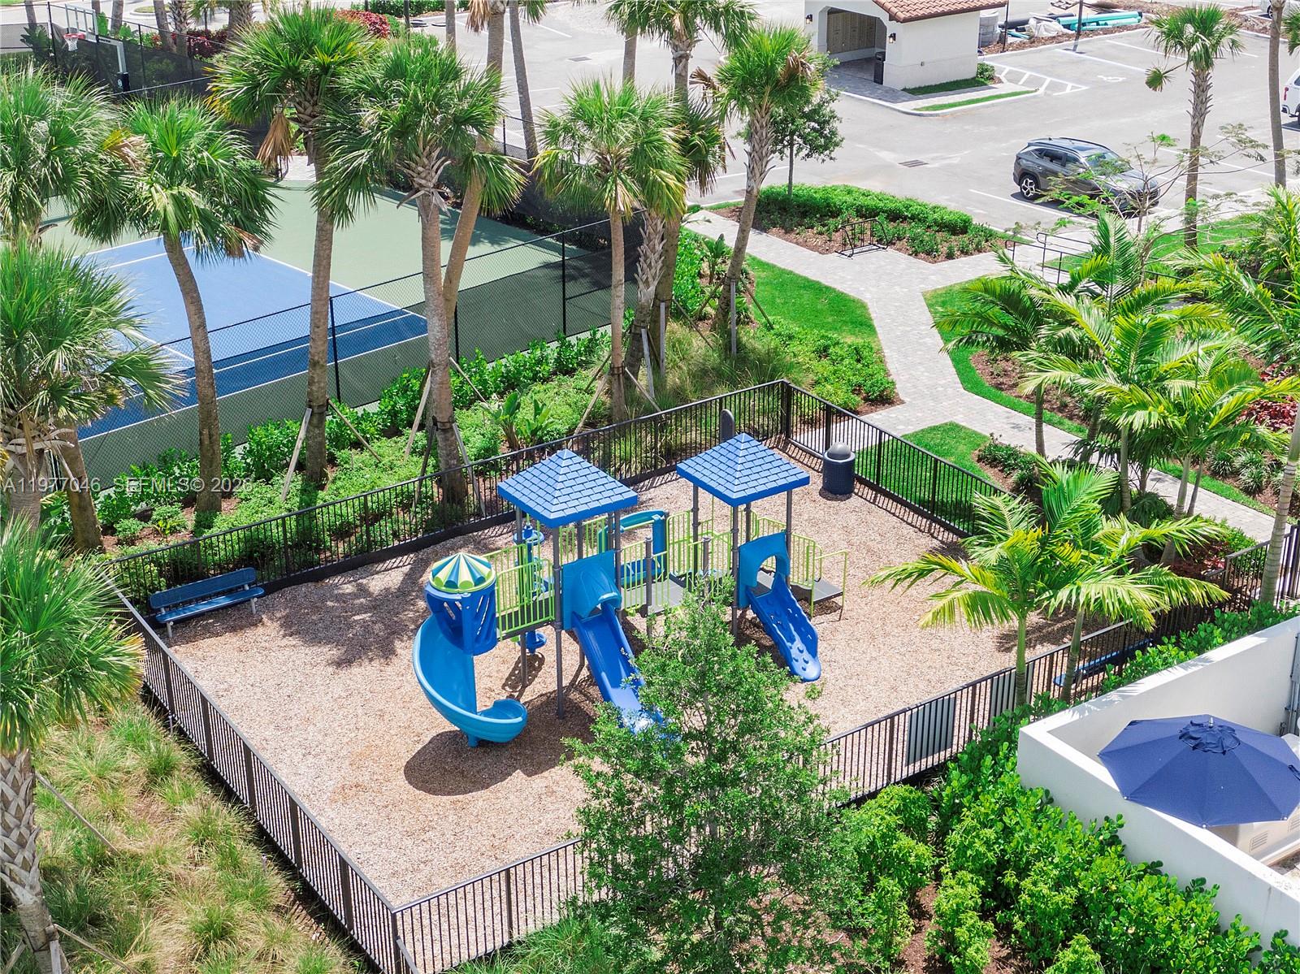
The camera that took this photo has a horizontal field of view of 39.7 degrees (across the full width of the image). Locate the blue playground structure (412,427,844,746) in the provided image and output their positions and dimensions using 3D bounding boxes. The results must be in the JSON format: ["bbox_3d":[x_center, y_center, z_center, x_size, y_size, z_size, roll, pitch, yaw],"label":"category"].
[{"bbox_3d":[0.025,1.022,27.637,7.750,4.150,3.800,-16,30,-31],"label":"blue playground structure"}]

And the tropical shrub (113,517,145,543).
[{"bbox_3d":[-9.362,0.700,32.628,0.630,0.430,0.600,0,25,0],"label":"tropical shrub"}]

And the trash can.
[{"bbox_3d":[3.579,-0.401,33.914,0.590,0.970,0.590,0,25,0],"label":"trash can"}]

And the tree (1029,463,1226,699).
[{"bbox_3d":[6.700,1.683,25.807,2.750,4.050,2.750,0,25,0],"label":"tree"}]

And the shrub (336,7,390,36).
[{"bbox_3d":[-11.513,-18.906,73.298,2.200,1.200,1.600,0,25,0],"label":"shrub"}]

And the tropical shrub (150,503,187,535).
[{"bbox_3d":[-8.732,0.512,32.925,0.740,0.520,0.700,0,25,0],"label":"tropical shrub"}]

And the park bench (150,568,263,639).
[{"bbox_3d":[-7.108,1.928,29.010,1.810,0.790,0.560,-17,30,-32],"label":"park bench"}]

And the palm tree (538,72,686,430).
[{"bbox_3d":[-0.765,-4.526,36.010,2.950,7.050,2.950,0,25,0],"label":"palm tree"}]

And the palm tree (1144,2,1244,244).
[{"bbox_3d":[13.921,-9.234,46.694,2.450,6.300,2.450,0,25,0],"label":"palm tree"}]

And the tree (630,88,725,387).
[{"bbox_3d":[0.577,-5.081,37.866,2.150,6.100,2.150,0,25,0],"label":"tree"}]

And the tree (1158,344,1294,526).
[{"bbox_3d":[9.720,-0.540,30.917,2.300,3.800,2.300,0,25,0],"label":"tree"}]

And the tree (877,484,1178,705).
[{"bbox_3d":[5.244,1.966,25.684,4.100,4.150,3.900,0,25,0],"label":"tree"}]

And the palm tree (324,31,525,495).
[{"bbox_3d":[-3.867,-3.493,31.619,3.300,8.450,3.300,0,25,0],"label":"palm tree"}]

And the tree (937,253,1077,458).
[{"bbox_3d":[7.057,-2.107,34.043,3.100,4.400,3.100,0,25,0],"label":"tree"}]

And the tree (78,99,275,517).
[{"bbox_3d":[-8.091,-2.903,31.756,3.400,7.700,3.300,0,25,0],"label":"tree"}]

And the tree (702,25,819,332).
[{"bbox_3d":[2.422,-6.756,40.703,2.700,7.100,2.600,0,25,0],"label":"tree"}]

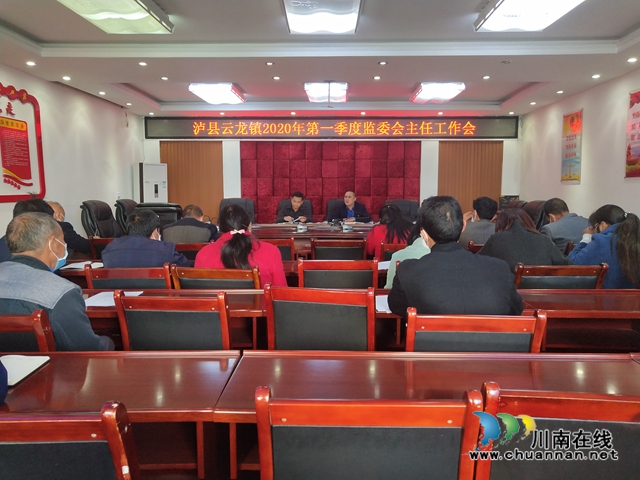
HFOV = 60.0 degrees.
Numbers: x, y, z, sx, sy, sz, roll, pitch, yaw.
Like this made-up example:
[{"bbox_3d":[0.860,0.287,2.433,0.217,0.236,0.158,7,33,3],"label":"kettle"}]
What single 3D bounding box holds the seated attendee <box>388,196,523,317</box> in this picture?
[{"bbox_3d":[0.525,0.462,2.390,0.530,1.300,0.760,0,5,0],"label":"seated attendee"}]

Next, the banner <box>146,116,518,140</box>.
[{"bbox_3d":[0.208,-1.896,9.397,6.320,0.368,0.100,0,5,2],"label":"banner"}]

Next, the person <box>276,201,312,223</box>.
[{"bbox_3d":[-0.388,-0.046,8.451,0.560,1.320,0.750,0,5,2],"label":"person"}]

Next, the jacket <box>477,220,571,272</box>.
[{"bbox_3d":[1.386,0.205,3.814,0.600,0.680,0.500,0,5,2],"label":"jacket"}]

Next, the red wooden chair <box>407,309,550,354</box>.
[{"bbox_3d":[0.555,0.667,2.223,0.480,0.910,0.560,0,5,3],"label":"red wooden chair"}]

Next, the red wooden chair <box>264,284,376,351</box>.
[{"bbox_3d":[0.069,0.627,2.685,0.480,0.910,0.560,1,5,14],"label":"red wooden chair"}]

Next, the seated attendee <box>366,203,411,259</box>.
[{"bbox_3d":[0.651,0.290,5.198,0.500,1.240,0.750,0,5,2],"label":"seated attendee"}]

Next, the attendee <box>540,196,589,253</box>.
[{"bbox_3d":[2.100,0.254,4.972,0.530,1.260,0.760,-1,5,-8],"label":"attendee"}]

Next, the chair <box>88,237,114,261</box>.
[{"bbox_3d":[-1.804,0.405,5.233,0.480,0.910,0.560,0,5,2],"label":"chair"}]

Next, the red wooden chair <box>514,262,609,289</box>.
[{"bbox_3d":[1.498,0.580,3.668,0.530,0.940,0.560,0,5,2],"label":"red wooden chair"}]

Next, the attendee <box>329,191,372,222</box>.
[{"bbox_3d":[0.449,-0.056,8.450,0.600,1.340,0.750,0,5,2],"label":"attendee"}]

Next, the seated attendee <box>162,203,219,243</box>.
[{"bbox_3d":[-1.213,0.290,5.198,0.540,1.240,0.750,0,5,2],"label":"seated attendee"}]

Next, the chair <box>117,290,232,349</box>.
[{"bbox_3d":[-0.604,0.644,2.623,0.480,0.910,0.560,0,5,3],"label":"chair"}]

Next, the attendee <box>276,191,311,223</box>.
[{"bbox_3d":[-0.435,-0.138,9.174,0.560,1.300,0.740,0,5,0],"label":"attendee"}]

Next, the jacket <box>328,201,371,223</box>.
[{"bbox_3d":[0.453,-0.213,8.516,0.600,0.700,0.450,0,5,2],"label":"jacket"}]

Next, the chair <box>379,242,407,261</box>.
[{"bbox_3d":[0.731,0.441,4.863,0.480,0.910,0.560,0,5,1],"label":"chair"}]

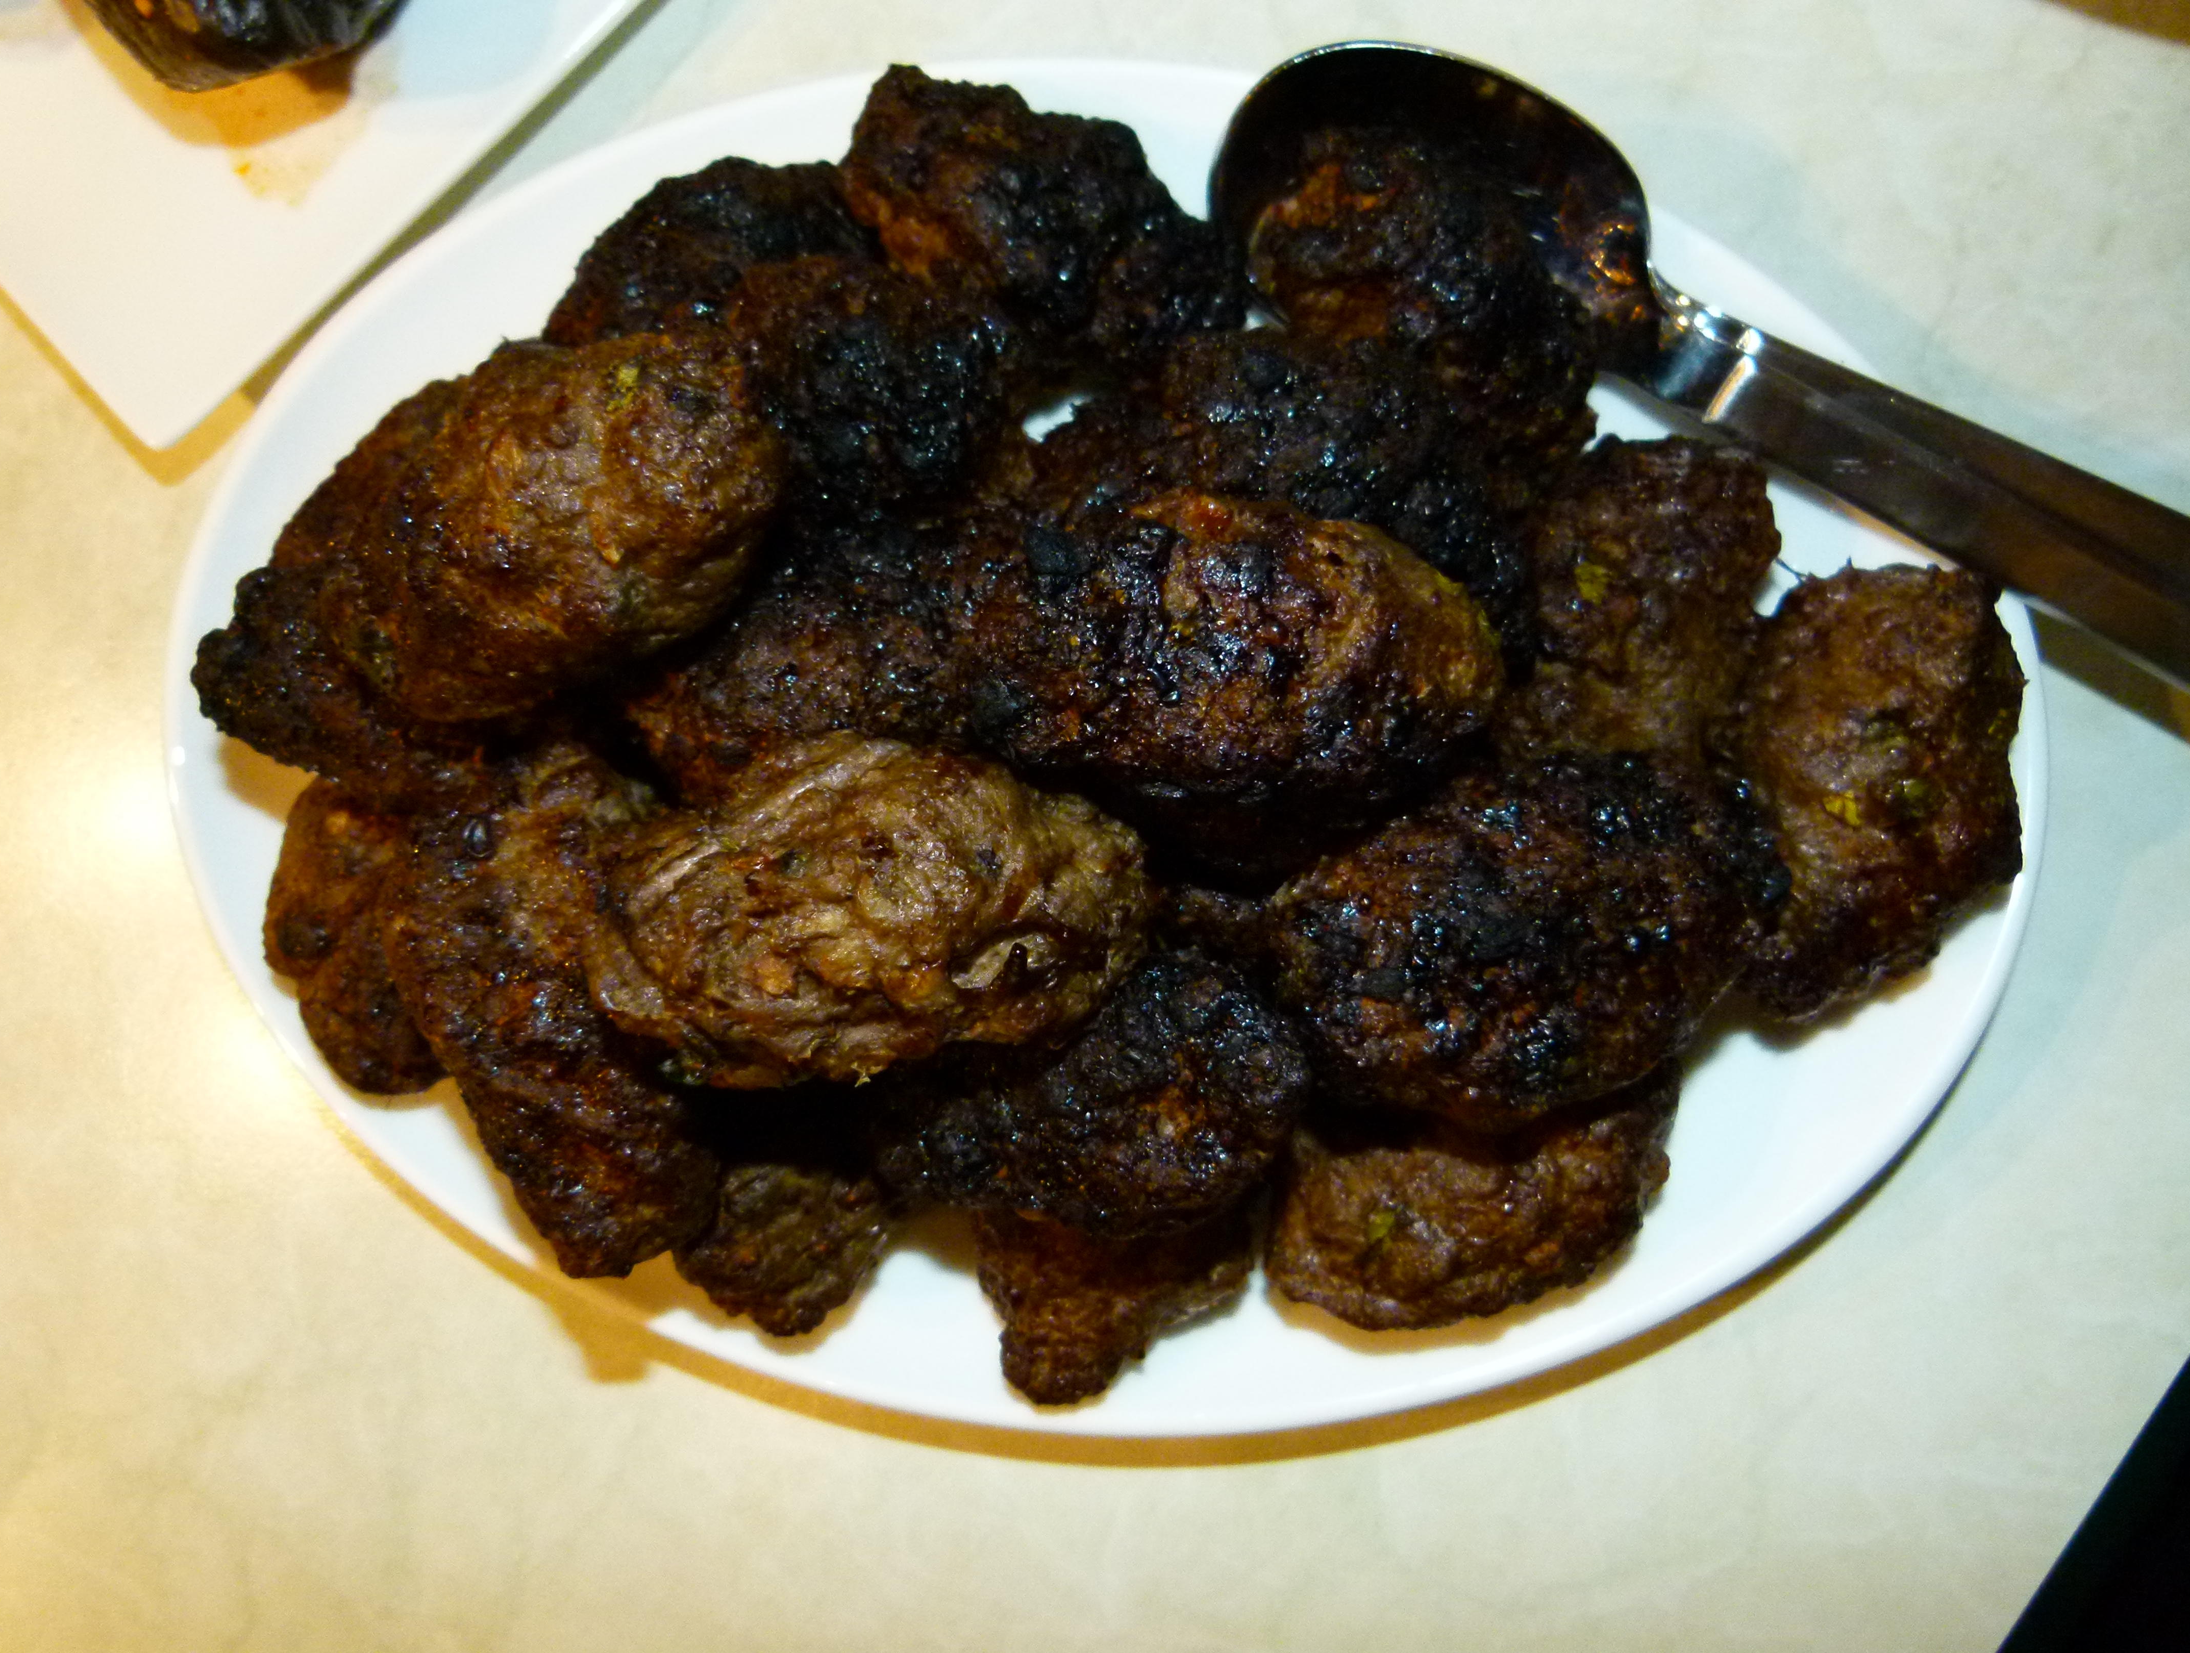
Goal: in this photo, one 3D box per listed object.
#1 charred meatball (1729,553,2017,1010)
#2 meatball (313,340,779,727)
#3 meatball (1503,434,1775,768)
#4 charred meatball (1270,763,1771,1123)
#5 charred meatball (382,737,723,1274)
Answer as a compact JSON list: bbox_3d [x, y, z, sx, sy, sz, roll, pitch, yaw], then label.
[{"bbox_3d":[0.133,-0.006,0.270,0.048,0.038,0.074,15,80,3],"label":"charred meatball"},{"bbox_3d":[-0.088,-0.048,0.257,0.080,0.042,0.057,-37,77,-10],"label":"meatball"},{"bbox_3d":[0.094,-0.037,0.278,0.047,0.040,0.073,16,74,5],"label":"meatball"},{"bbox_3d":[0.064,0.018,0.241,0.076,0.042,0.051,-12,80,-2],"label":"charred meatball"},{"bbox_3d":[-0.083,0.029,0.249,0.046,0.040,0.083,-21,81,-4],"label":"charred meatball"}]

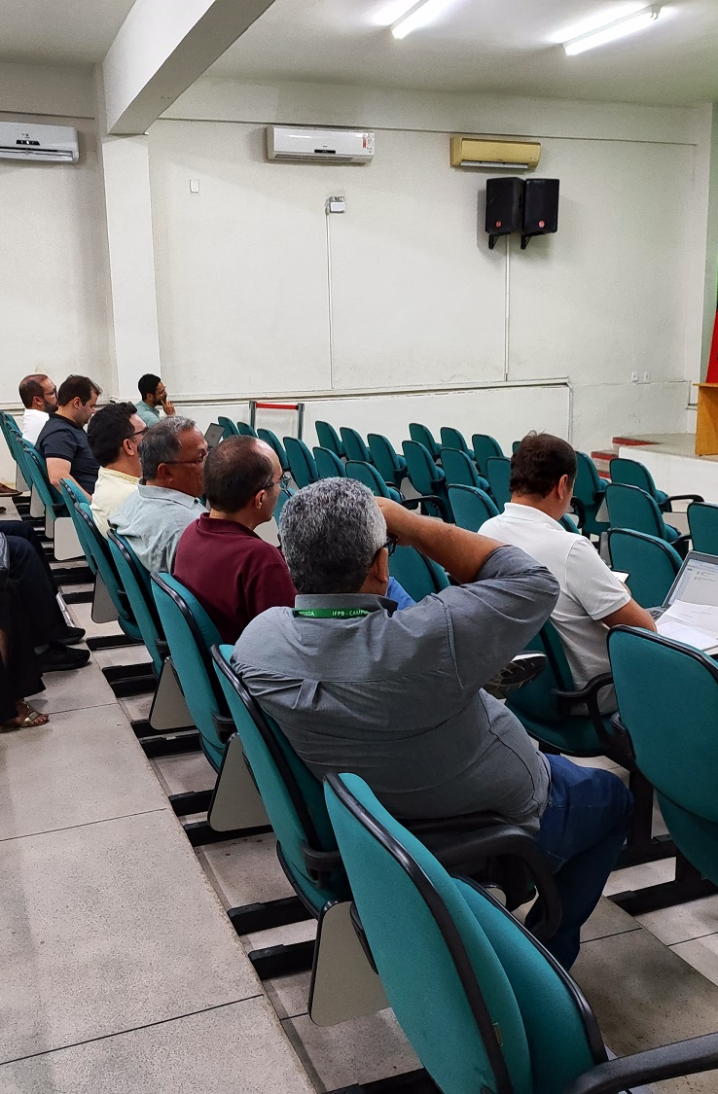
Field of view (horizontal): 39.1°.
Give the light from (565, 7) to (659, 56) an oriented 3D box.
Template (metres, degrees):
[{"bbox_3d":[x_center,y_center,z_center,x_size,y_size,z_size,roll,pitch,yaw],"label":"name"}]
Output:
[{"bbox_3d":[2.215,-4.549,8.989,0.130,0.110,1.240,-6,13,-22],"label":"light"}]

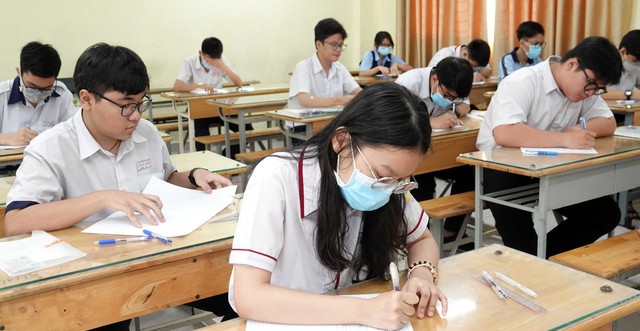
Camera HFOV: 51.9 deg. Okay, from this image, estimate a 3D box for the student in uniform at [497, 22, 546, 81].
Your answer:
[{"bbox_3d":[1.577,-0.475,5.106,0.520,1.270,0.600,-9,14,-31],"label":"student in uniform"}]

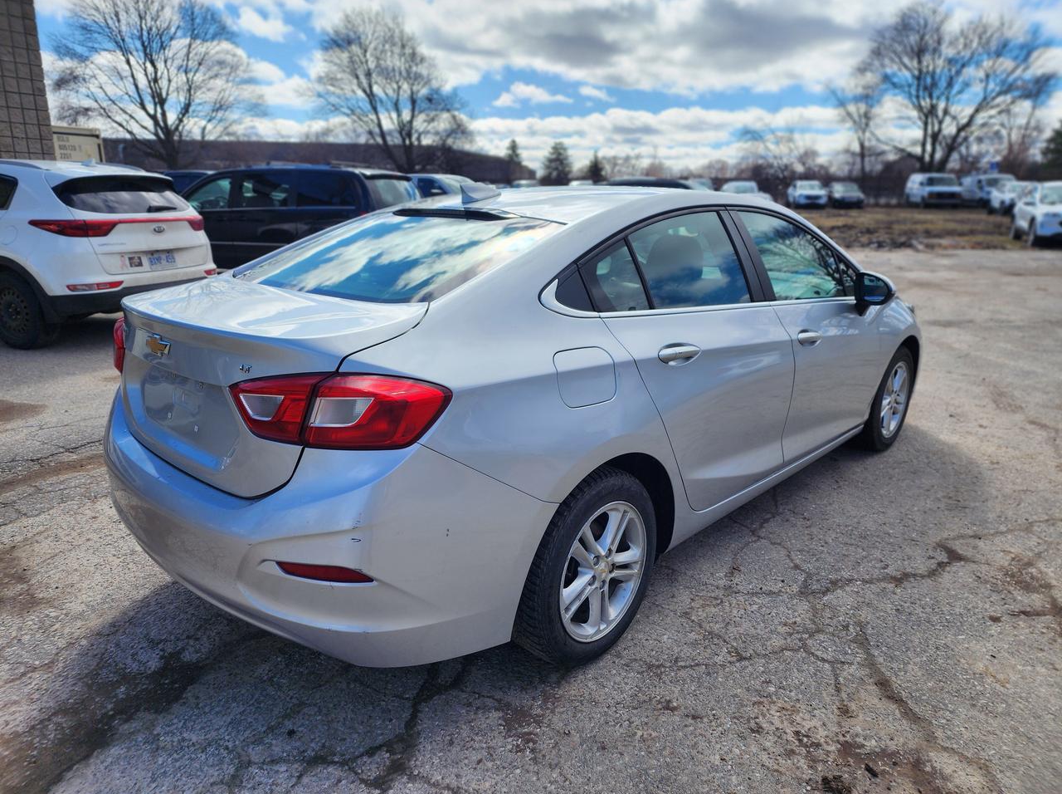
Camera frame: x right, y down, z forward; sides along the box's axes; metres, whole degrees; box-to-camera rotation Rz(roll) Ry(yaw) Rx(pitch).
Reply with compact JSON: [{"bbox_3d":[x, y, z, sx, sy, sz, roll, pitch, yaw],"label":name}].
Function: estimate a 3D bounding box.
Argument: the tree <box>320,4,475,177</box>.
[{"bbox_3d":[-9.982,-20.630,51.295,11.500,13.600,11.000,-3,17,-10],"label":"tree"}]

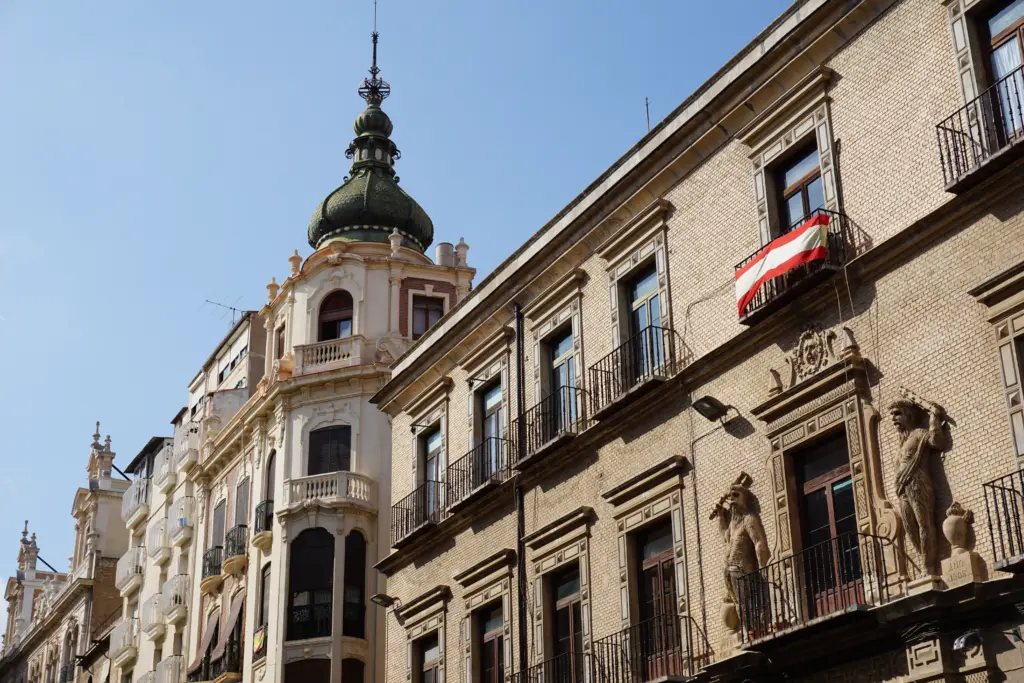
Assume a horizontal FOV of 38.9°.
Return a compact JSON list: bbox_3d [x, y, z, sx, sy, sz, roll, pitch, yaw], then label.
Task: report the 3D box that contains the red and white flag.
[{"bbox_3d":[4.243,-1.152,22.735,0.230,0.880,2.224,11,-27,-25],"label":"red and white flag"}]

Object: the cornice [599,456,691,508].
[{"bbox_3d":[2.346,2.587,26.128,0.232,0.276,2.491,11,-27,-25],"label":"cornice"}]

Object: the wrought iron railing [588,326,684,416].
[{"bbox_3d":[2.209,0.612,26.680,0.520,1.009,2.192,11,-27,-25],"label":"wrought iron railing"}]

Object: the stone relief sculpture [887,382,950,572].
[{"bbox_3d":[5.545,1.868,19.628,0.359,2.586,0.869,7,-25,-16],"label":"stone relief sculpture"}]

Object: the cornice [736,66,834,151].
[{"bbox_3d":[4.509,-3.827,24.315,0.232,0.310,2.408,11,-27,-25],"label":"cornice"}]

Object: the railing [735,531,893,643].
[{"bbox_3d":[4.328,3.625,20.936,0.600,0.996,2.687,11,-27,-25],"label":"railing"}]

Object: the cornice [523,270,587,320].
[{"bbox_3d":[0.854,-0.912,30.696,0.232,0.310,2.408,11,-27,-25],"label":"cornice"}]

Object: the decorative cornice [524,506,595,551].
[{"bbox_3d":[0.871,3.722,28.467,0.280,0.288,2.524,11,-27,-25],"label":"decorative cornice"}]

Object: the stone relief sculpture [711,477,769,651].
[{"bbox_3d":[3.574,3.326,22.722,0.520,2.528,1.096,11,-27,-25],"label":"stone relief sculpture"}]

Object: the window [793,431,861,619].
[{"bbox_3d":[4.715,2.764,21.517,0.240,2.840,1.474,11,-27,-25],"label":"window"}]

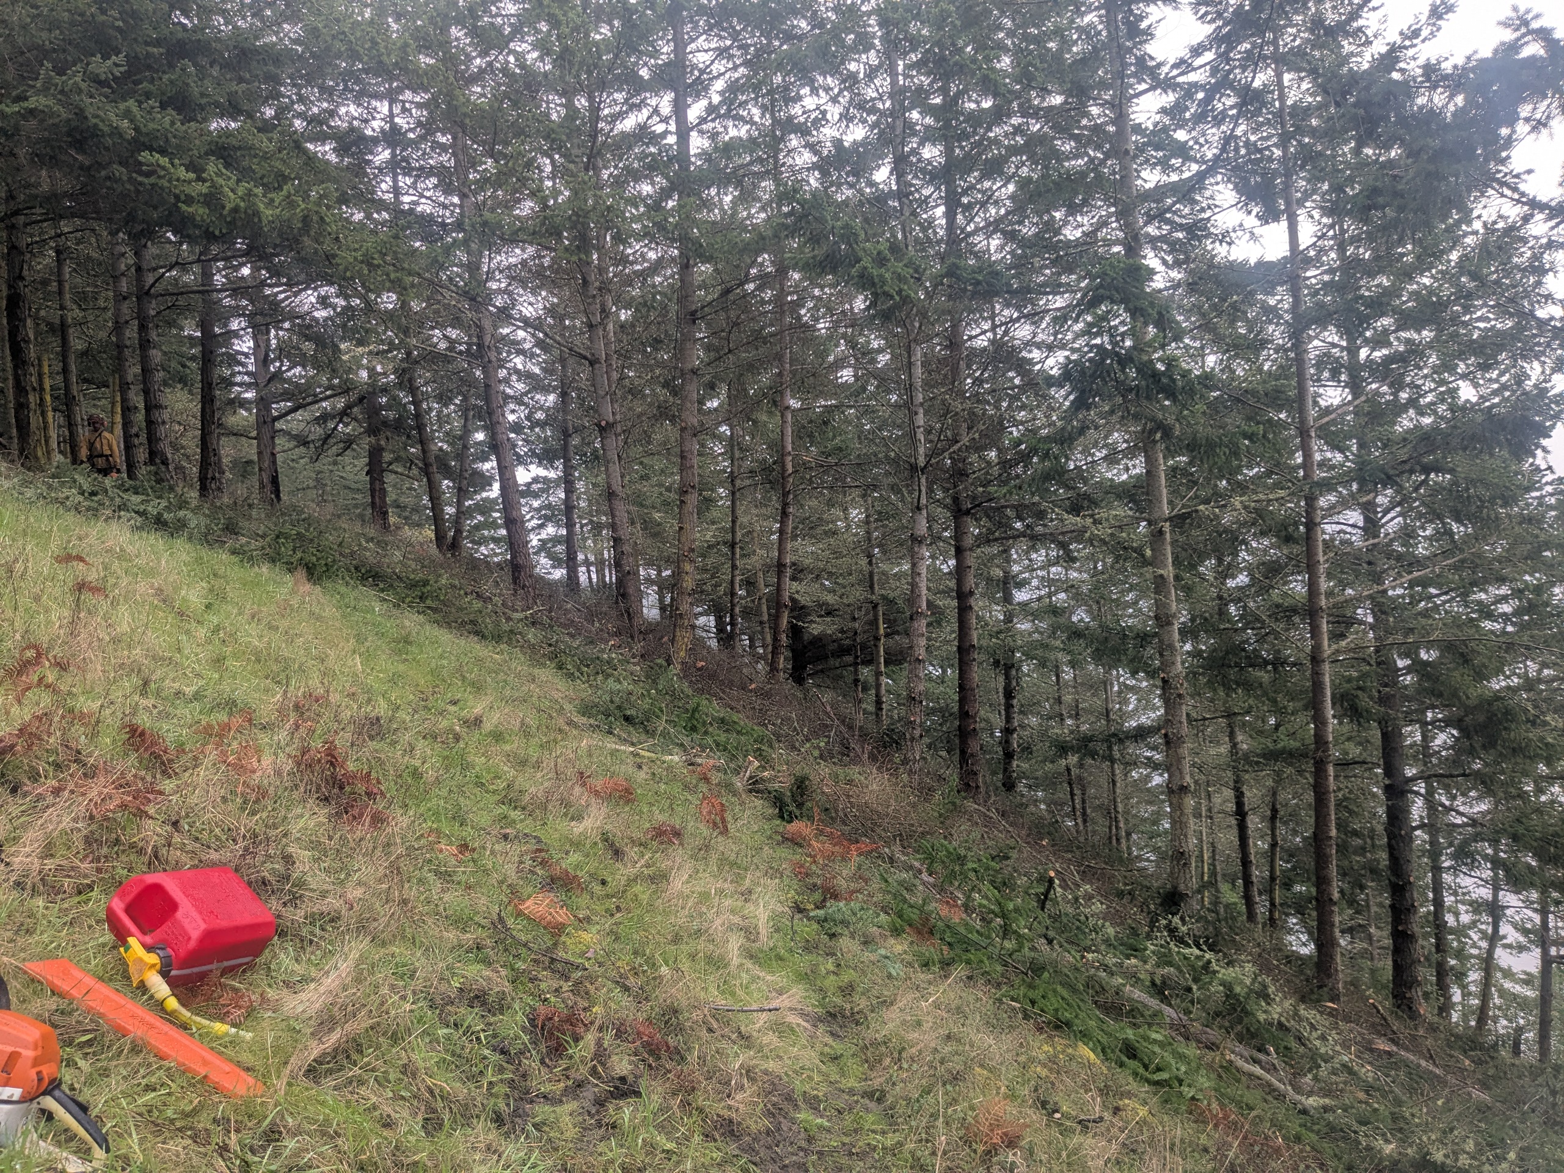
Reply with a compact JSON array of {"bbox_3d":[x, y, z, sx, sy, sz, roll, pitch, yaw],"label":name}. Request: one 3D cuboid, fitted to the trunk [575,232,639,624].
[{"bbox_3d":[-2.427,-2.179,17.056,0.341,5.567,0.306,-6,-1,-7],"label":"trunk"}]

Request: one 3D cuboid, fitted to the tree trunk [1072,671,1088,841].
[{"bbox_3d":[5.874,3.247,24.034,0.156,3.390,0.144,-3,-1,13],"label":"tree trunk"}]

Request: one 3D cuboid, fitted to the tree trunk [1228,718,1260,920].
[{"bbox_3d":[8.519,4.301,22.471,0.220,3.929,0.220,-6,1,0],"label":"tree trunk"}]

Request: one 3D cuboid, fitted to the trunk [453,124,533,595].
[{"bbox_3d":[-4.044,-3.192,17.067,0.341,6.662,0.306,-7,-1,-12],"label":"trunk"}]

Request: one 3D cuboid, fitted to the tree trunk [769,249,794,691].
[{"bbox_3d":[-0.022,-2.100,21.943,0.250,7.618,0.250,1,1,0],"label":"tree trunk"}]

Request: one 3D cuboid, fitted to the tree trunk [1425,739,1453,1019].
[{"bbox_3d":[11.555,5.153,21.463,0.220,4.969,0.220,-3,1,0],"label":"tree trunk"}]

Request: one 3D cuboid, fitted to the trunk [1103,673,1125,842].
[{"bbox_3d":[6.927,3.599,25.473,0.190,3.667,0.190,-4,1,0],"label":"trunk"}]

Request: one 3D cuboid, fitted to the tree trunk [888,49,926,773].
[{"bbox_3d":[1.556,-2.378,15.091,0.285,9.102,0.225,-1,-1,6],"label":"tree trunk"}]

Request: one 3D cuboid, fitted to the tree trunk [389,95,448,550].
[{"bbox_3d":[-6.143,-4.456,20.578,0.287,7.745,0.226,-6,-1,-15],"label":"tree trunk"}]

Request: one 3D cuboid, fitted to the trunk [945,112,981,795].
[{"bbox_3d":[2.767,-2.034,18.920,0.290,10.563,0.290,-2,1,0],"label":"trunk"}]

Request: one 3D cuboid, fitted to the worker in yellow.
[{"bbox_3d":[-11.995,-2.143,21.500,0.620,1.800,0.380,-3,1,-16],"label":"worker in yellow"}]

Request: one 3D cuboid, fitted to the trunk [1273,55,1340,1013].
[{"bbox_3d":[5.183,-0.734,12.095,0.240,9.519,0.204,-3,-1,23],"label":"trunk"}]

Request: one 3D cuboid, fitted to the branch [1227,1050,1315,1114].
[{"bbox_3d":[3.158,3.214,7.900,0.594,0.060,0.060,32,14,20],"label":"branch"}]

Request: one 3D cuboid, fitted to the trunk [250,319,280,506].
[{"bbox_3d":[-8.897,-2.992,20.976,0.290,3.234,0.290,-3,1,0],"label":"trunk"}]

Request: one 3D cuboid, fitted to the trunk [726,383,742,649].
[{"bbox_3d":[-0.973,-1.461,25.055,0.200,5.454,0.175,-1,-1,-2],"label":"trunk"}]

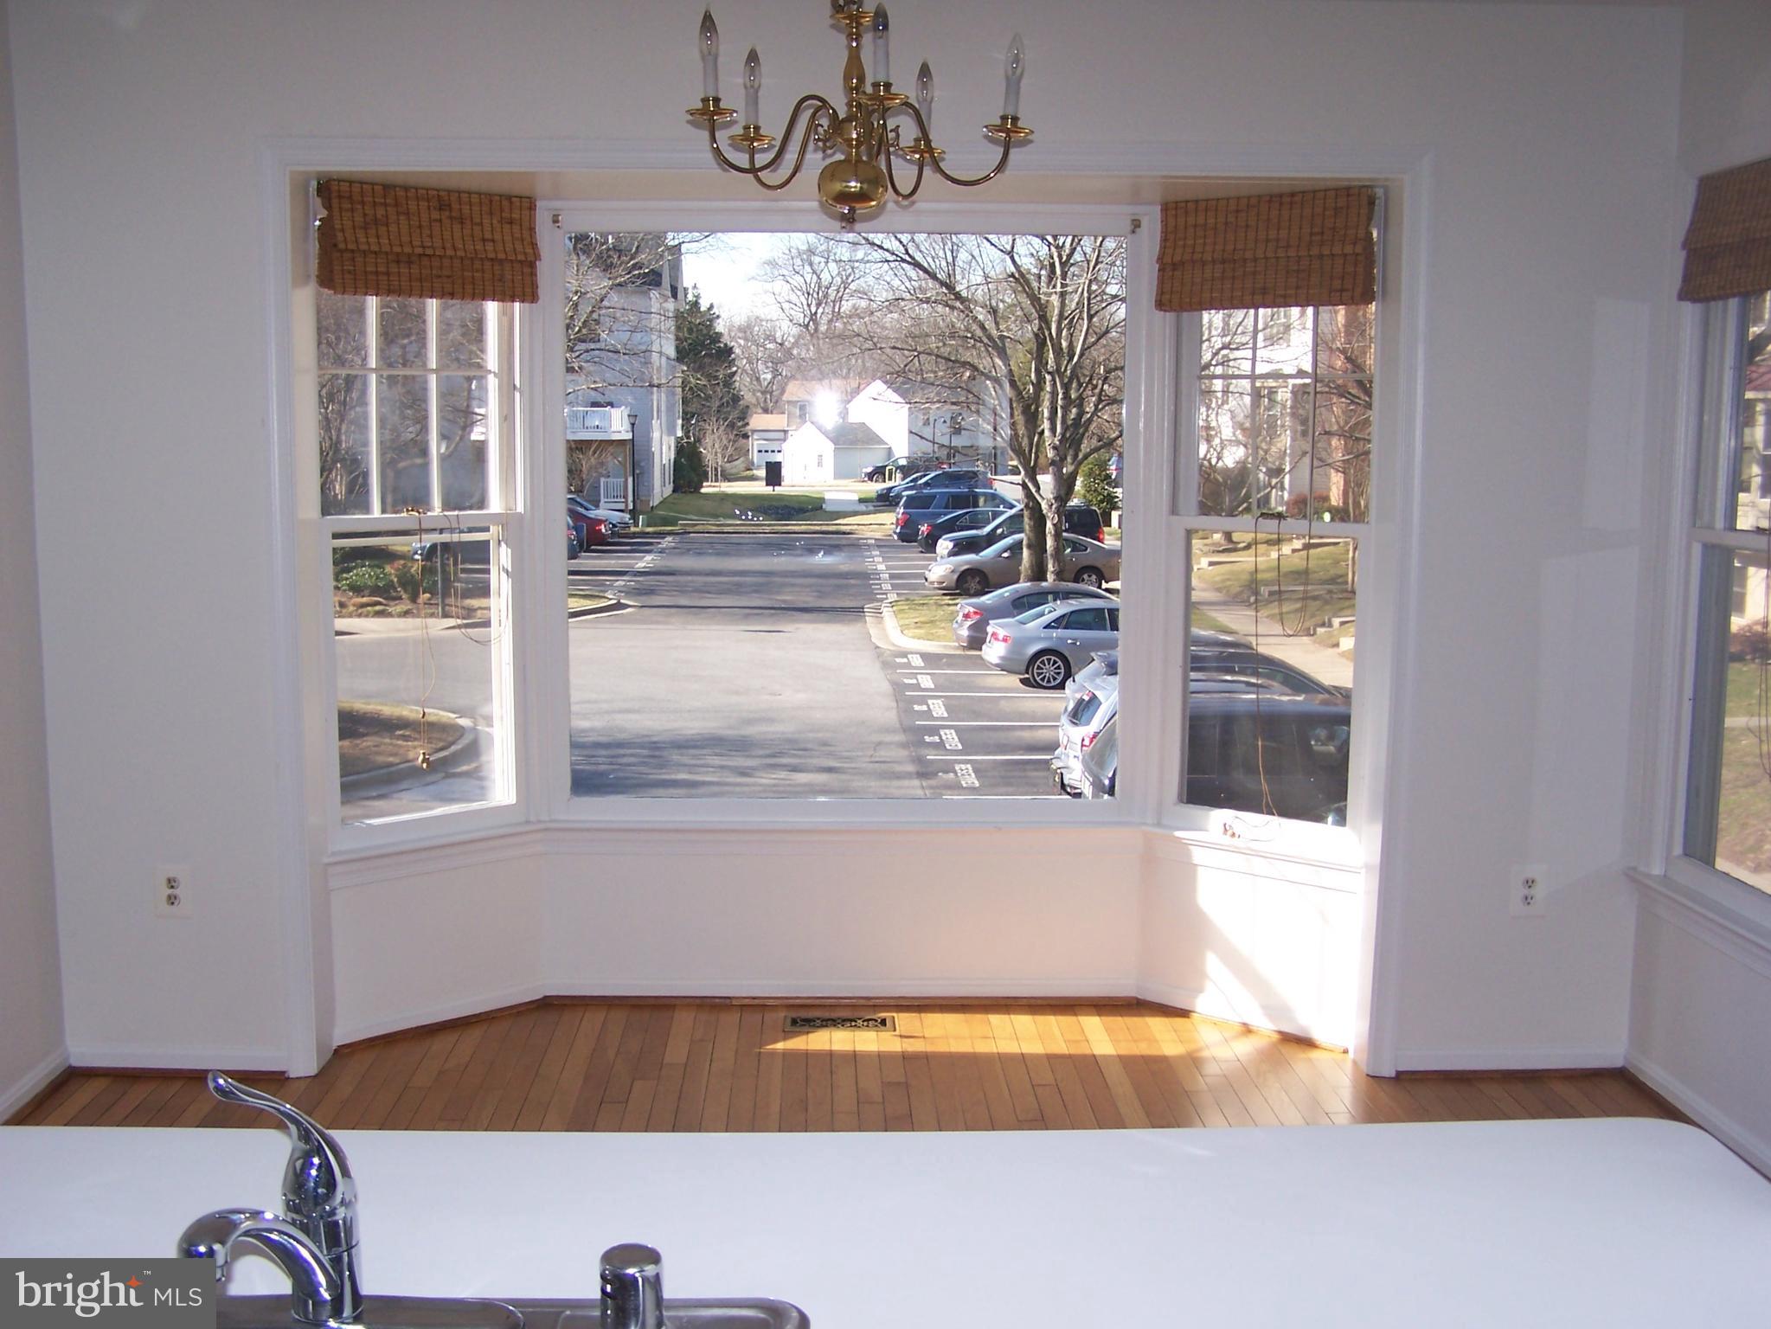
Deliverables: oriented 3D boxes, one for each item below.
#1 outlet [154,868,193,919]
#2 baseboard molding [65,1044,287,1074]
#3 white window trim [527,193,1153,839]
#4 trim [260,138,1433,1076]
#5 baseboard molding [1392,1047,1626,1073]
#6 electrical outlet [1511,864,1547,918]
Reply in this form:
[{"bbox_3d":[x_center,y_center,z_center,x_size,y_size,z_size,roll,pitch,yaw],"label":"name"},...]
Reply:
[{"bbox_3d":[-1.648,0.527,4.506,0.086,0.125,0.010,0,7,-1],"label":"outlet"},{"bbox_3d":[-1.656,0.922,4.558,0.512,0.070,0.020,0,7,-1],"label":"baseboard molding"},{"bbox_3d":[-0.095,-0.369,5.017,1.596,1.607,0.080,0,7,-1],"label":"white window trim"},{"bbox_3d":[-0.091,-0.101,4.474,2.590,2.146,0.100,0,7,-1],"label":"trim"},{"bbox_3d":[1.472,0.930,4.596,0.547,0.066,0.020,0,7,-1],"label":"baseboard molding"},{"bbox_3d":[1.502,0.529,4.544,0.086,0.127,0.010,0,7,-1],"label":"electrical outlet"}]

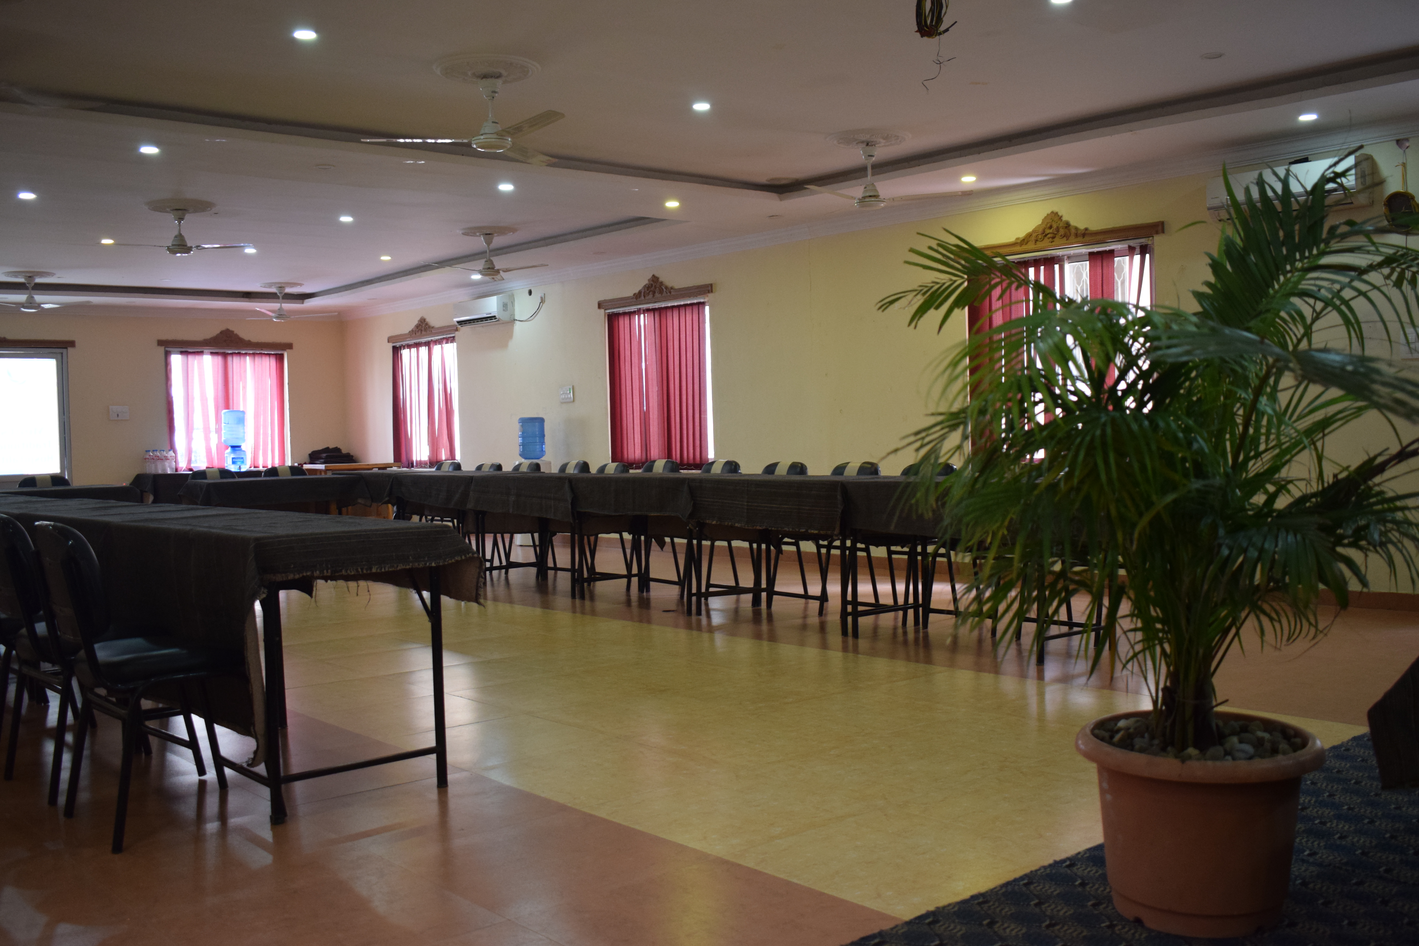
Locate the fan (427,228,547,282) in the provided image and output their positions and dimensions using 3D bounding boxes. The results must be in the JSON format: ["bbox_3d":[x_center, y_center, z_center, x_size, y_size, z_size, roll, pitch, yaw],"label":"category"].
[{"bbox_3d":[-1.779,-1.765,10.504,1.100,0.390,1.100,-1,2,0],"label":"fan"}]

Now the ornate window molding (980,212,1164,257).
[{"bbox_3d":[2.212,-1.567,8.395,0.075,0.243,1.584,-3,3,-41],"label":"ornate window molding"}]

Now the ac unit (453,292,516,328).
[{"bbox_3d":[-2.346,-1.685,13.508,0.222,0.293,0.868,-3,3,-41],"label":"ac unit"}]

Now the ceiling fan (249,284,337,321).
[{"bbox_3d":[-4.474,-1.786,13.744,1.100,0.390,1.100,-1,2,0],"label":"ceiling fan"}]

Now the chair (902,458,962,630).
[{"bbox_3d":[1.094,0.379,7.304,0.550,0.870,0.460,-3,2,-42],"label":"chair"}]

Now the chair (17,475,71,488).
[{"bbox_3d":[-4.590,0.456,9.038,0.460,0.870,0.560,-3,3,-41],"label":"chair"}]

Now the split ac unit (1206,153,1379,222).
[{"bbox_3d":[3.229,-1.585,7.261,0.210,0.280,0.920,-3,2,-42],"label":"split ac unit"}]

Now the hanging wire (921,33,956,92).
[{"bbox_3d":[0.711,-1.305,4.095,0.115,0.180,0.090,-1,2,0],"label":"hanging wire"}]

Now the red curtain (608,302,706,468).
[{"bbox_3d":[-0.472,-0.761,11.589,0.090,1.421,1.367,-3,3,-41],"label":"red curtain"}]

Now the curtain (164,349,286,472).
[{"bbox_3d":[-5.631,-0.726,15.283,1.450,1.420,0.100,-3,2,-42],"label":"curtain"}]

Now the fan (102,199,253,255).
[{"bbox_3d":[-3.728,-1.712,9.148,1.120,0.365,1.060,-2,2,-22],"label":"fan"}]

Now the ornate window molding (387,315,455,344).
[{"bbox_3d":[-3.302,-1.654,14.747,0.100,0.250,1.620,-3,2,-42],"label":"ornate window molding"}]

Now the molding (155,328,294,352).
[{"bbox_3d":[-5.638,-1.571,15.199,1.617,0.243,0.075,-3,3,-41],"label":"molding"}]

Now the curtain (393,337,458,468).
[{"bbox_3d":[-3.235,-0.785,14.756,0.090,1.416,1.400,-3,3,-41],"label":"curtain"}]

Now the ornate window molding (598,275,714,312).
[{"bbox_3d":[-0.509,-1.622,11.511,0.075,0.243,1.590,-3,3,-41],"label":"ornate window molding"}]

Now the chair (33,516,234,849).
[{"bbox_3d":[-1.491,0.532,3.535,0.540,0.860,0.460,-3,2,-42],"label":"chair"}]

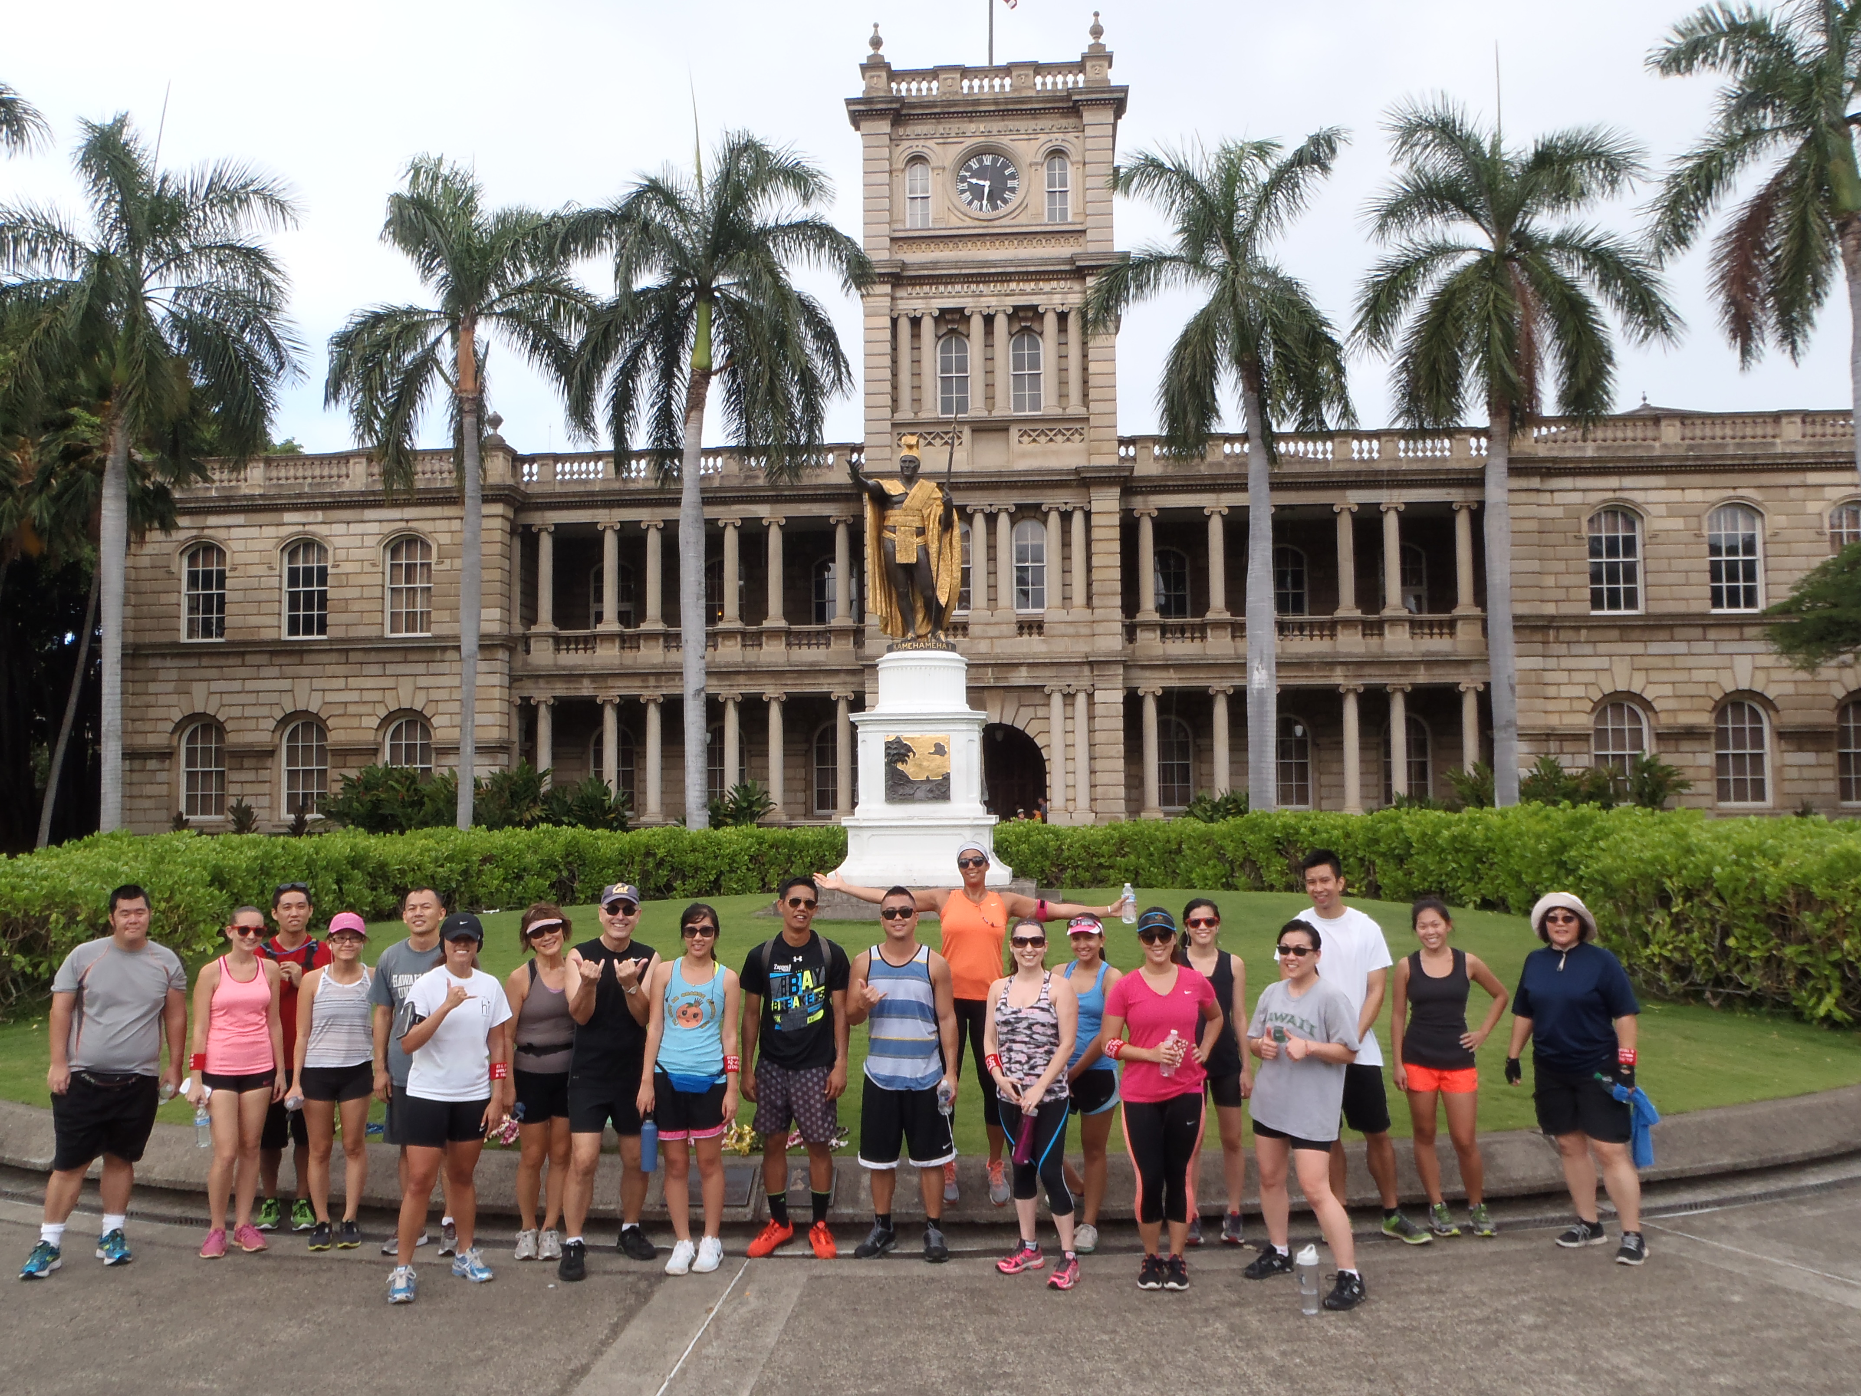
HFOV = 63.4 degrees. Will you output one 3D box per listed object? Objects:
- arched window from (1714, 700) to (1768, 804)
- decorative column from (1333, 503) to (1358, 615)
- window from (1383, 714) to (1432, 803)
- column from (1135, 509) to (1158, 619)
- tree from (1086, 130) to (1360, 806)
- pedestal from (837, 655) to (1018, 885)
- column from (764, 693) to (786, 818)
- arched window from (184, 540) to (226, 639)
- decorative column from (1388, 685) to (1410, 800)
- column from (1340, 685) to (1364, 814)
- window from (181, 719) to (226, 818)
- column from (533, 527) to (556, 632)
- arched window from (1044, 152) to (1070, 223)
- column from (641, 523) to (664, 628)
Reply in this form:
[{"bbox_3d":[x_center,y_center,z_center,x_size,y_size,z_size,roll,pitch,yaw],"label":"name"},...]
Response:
[{"bbox_3d":[21.669,1.469,40.312,1.420,2.830,0.250,-1,-4,5],"label":"arched window"},{"bbox_3d":[11.767,-3.895,42.528,0.660,3.190,0.640,-1,-4,5],"label":"decorative column"},{"bbox_3d":[15.415,2.019,48.623,1.537,2.957,0.250,-1,-4,5],"label":"window"},{"bbox_3d":[5.929,-3.671,41.353,0.562,2.959,0.562,-1,-3,5],"label":"column"},{"bbox_3d":[5.783,-3.960,29.778,5.300,14.411,5.600,-1,-3,5],"label":"tree"},{"bbox_3d":[-0.118,0.883,18.850,2.170,2.830,2.150,-1,-4,5],"label":"pedestal"},{"bbox_3d":[-4.732,1.801,45.962,0.680,3.867,0.650,-1,-4,5],"label":"column"},{"bbox_3d":[-21.216,-3.140,44.184,1.420,2.930,0.250,-1,-4,5],"label":"arched window"},{"bbox_3d":[13.104,1.445,42.066,0.660,3.660,0.640,-1,-4,5],"label":"decorative column"},{"bbox_3d":[12.482,1.540,44.470,0.680,3.867,0.650,-1,-4,5],"label":"column"},{"bbox_3d":[-21.158,2.099,43.959,1.420,2.830,0.250,-1,-4,5],"label":"window"},{"bbox_3d":[-12.046,-3.742,46.939,0.680,3.348,0.650,-1,-4,5],"label":"column"},{"bbox_3d":[3.629,-14.509,42.832,0.670,2.030,0.250,-1,-4,5],"label":"arched window"},{"bbox_3d":[-8.095,-3.603,44.220,0.660,3.190,0.640,-1,-4,5],"label":"column"}]

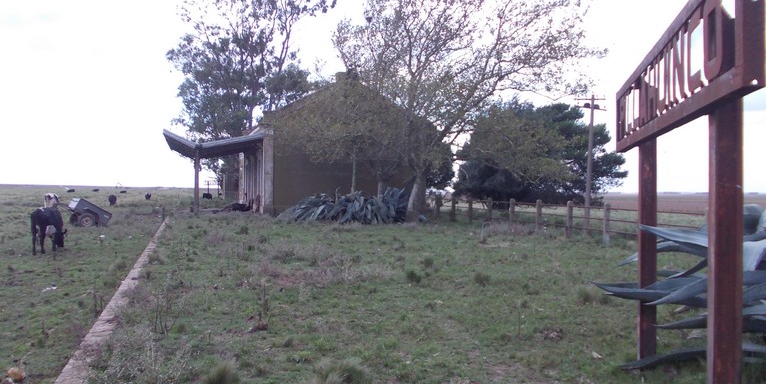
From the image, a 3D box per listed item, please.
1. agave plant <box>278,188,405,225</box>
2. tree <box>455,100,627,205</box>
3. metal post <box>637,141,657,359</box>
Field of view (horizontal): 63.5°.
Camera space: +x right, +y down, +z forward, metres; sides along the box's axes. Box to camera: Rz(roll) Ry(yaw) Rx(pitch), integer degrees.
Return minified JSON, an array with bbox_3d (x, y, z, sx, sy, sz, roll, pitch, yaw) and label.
[{"bbox_3d":[-2.000,0.660,30.500,6.500,1.700,3.200,1,0,-7],"label":"agave plant"},{"bbox_3d":[12.700,-3.000,50.000,13.900,8.900,12.000,1,0,12],"label":"tree"},{"bbox_3d":[2.474,0.557,5.800,0.135,2.100,0.125,1,0,14],"label":"metal post"}]

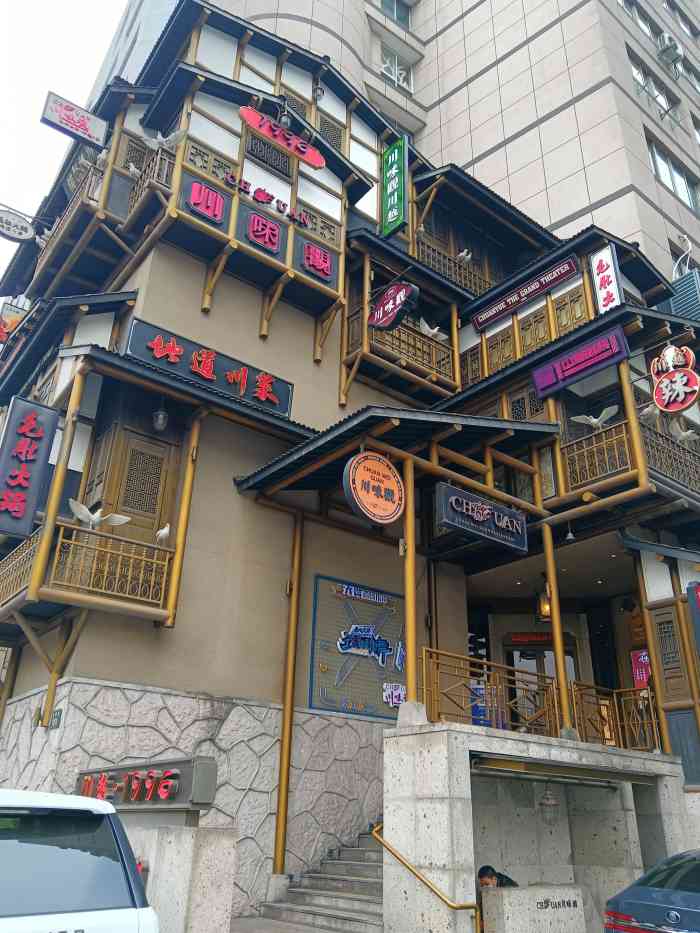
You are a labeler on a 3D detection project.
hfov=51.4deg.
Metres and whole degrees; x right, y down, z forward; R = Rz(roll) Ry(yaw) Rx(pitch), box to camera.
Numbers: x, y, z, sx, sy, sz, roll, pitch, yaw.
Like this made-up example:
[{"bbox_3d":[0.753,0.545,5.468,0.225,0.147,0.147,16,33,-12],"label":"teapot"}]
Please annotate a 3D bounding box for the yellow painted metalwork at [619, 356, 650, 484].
[{"bbox_3d":[4.320,-0.680,11.014,0.148,2.193,0.148,20,-31,-34],"label":"yellow painted metalwork"}]

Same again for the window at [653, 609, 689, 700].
[{"bbox_3d":[5.024,2.912,11.424,0.071,1.469,0.408,19,-31,-32],"label":"window"}]

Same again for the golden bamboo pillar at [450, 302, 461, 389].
[{"bbox_3d":[2.317,-2.619,15.806,0.145,2.289,0.145,20,-32,-33],"label":"golden bamboo pillar"}]

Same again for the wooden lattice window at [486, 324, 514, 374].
[{"bbox_3d":[3.219,-2.518,15.587,0.080,0.980,0.700,20,-30,-34],"label":"wooden lattice window"}]

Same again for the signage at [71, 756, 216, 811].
[{"bbox_3d":[-2.168,3.246,7.372,0.224,0.428,2.805,20,-31,-33],"label":"signage"}]

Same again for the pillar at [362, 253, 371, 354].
[{"bbox_3d":[0.338,-3.430,15.143,0.145,2.620,0.145,1,-25,1],"label":"pillar"}]

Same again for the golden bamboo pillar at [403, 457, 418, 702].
[{"bbox_3d":[0.792,1.347,9.447,0.138,3.274,0.138,20,-31,-34],"label":"golden bamboo pillar"}]

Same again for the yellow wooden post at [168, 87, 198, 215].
[{"bbox_3d":[-2.926,-5.594,12.729,0.155,3.104,0.155,20,-32,-33],"label":"yellow wooden post"}]

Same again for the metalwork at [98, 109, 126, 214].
[{"bbox_3d":[-3.916,-5.050,12.023,0.128,2.295,0.128,20,-31,-34],"label":"metalwork"}]

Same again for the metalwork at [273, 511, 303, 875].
[{"bbox_3d":[-0.862,3.022,10.558,0.150,5.070,0.150,20,-30,-35],"label":"metalwork"}]

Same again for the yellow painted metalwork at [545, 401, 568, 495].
[{"bbox_3d":[3.690,-0.450,12.990,0.155,2.150,0.155,20,-30,-34],"label":"yellow painted metalwork"}]

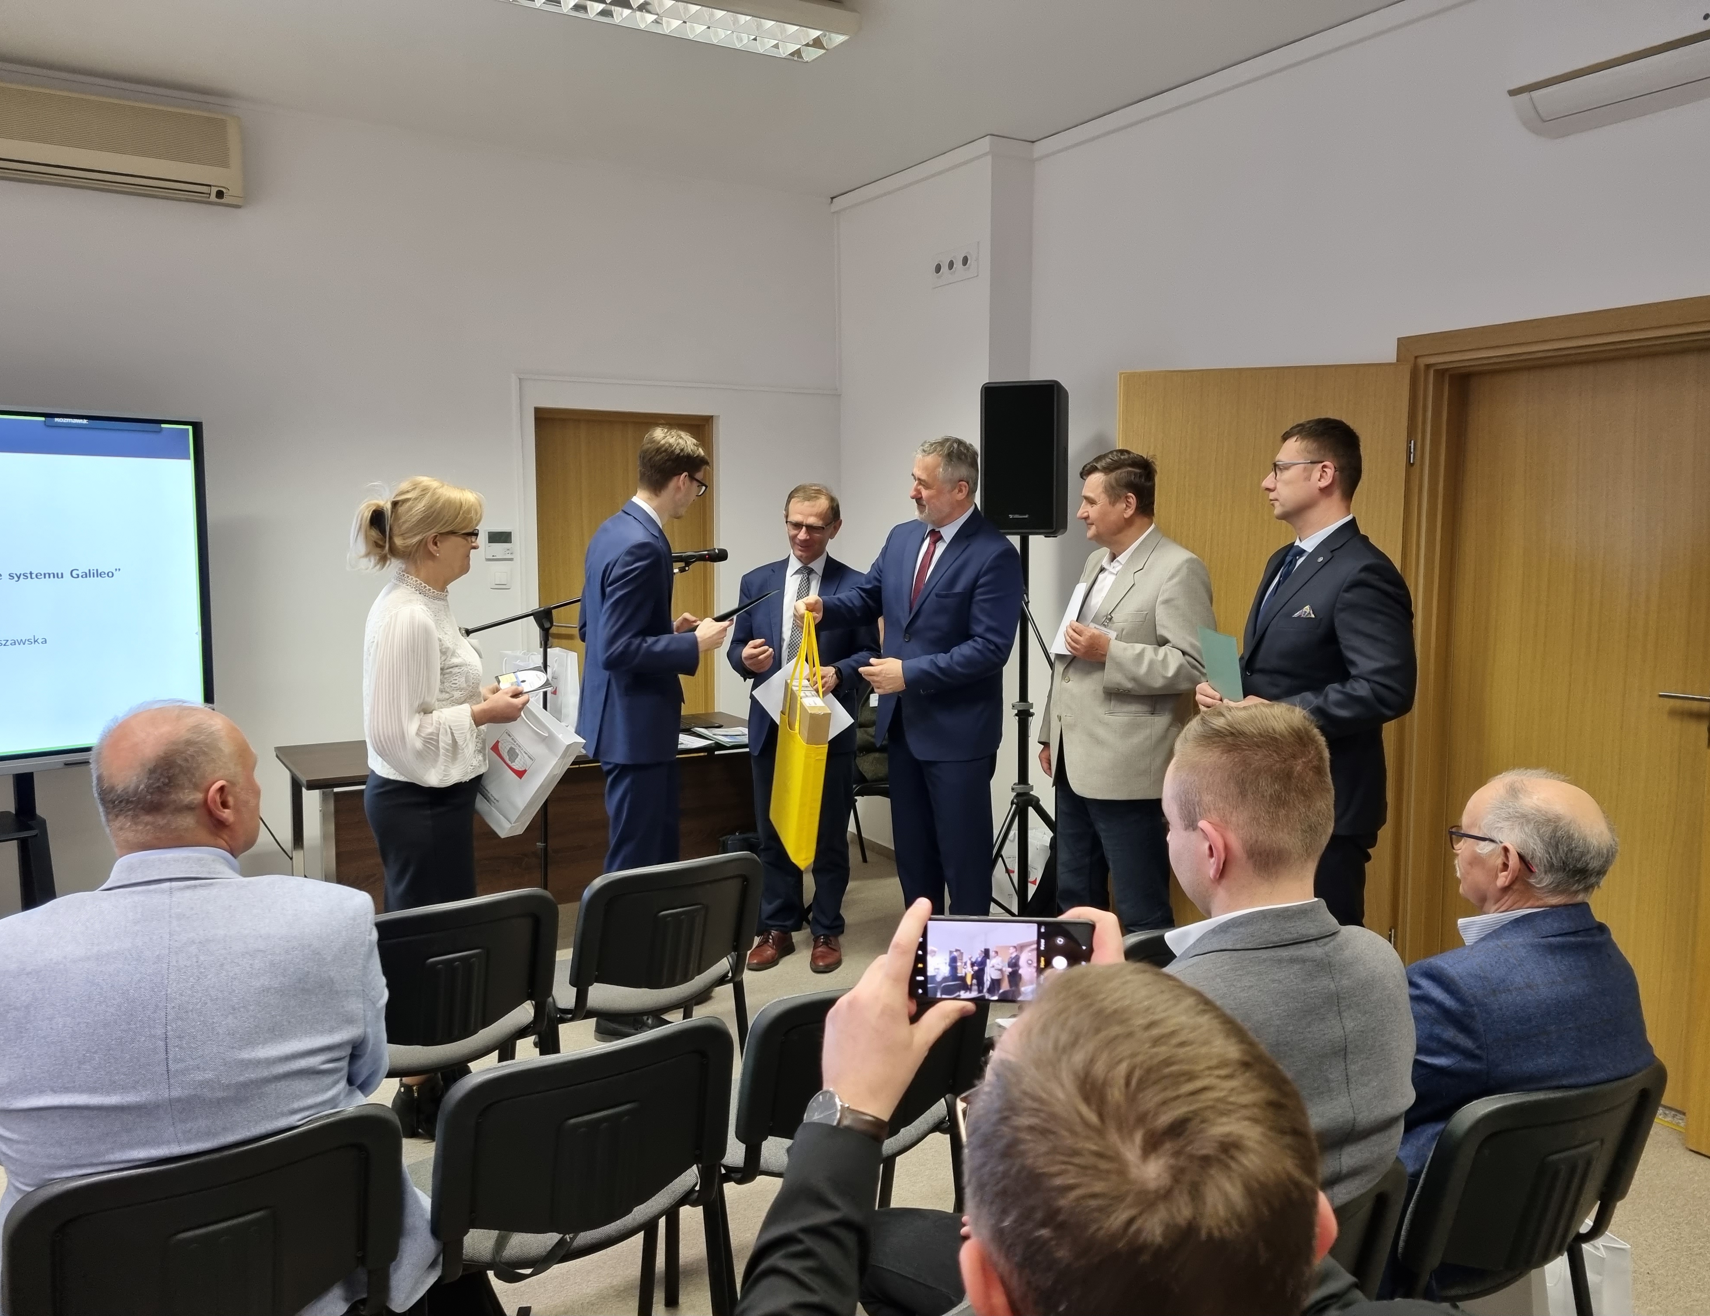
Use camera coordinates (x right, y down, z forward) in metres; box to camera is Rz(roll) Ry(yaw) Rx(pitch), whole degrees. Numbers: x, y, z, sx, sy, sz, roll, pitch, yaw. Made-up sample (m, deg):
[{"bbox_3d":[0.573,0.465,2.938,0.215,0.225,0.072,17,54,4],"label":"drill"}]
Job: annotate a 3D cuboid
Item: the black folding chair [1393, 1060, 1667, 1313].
[{"bbox_3d":[0.867,0.942,2.083,0.540,0.820,0.570,-2,6,-21],"label":"black folding chair"}]

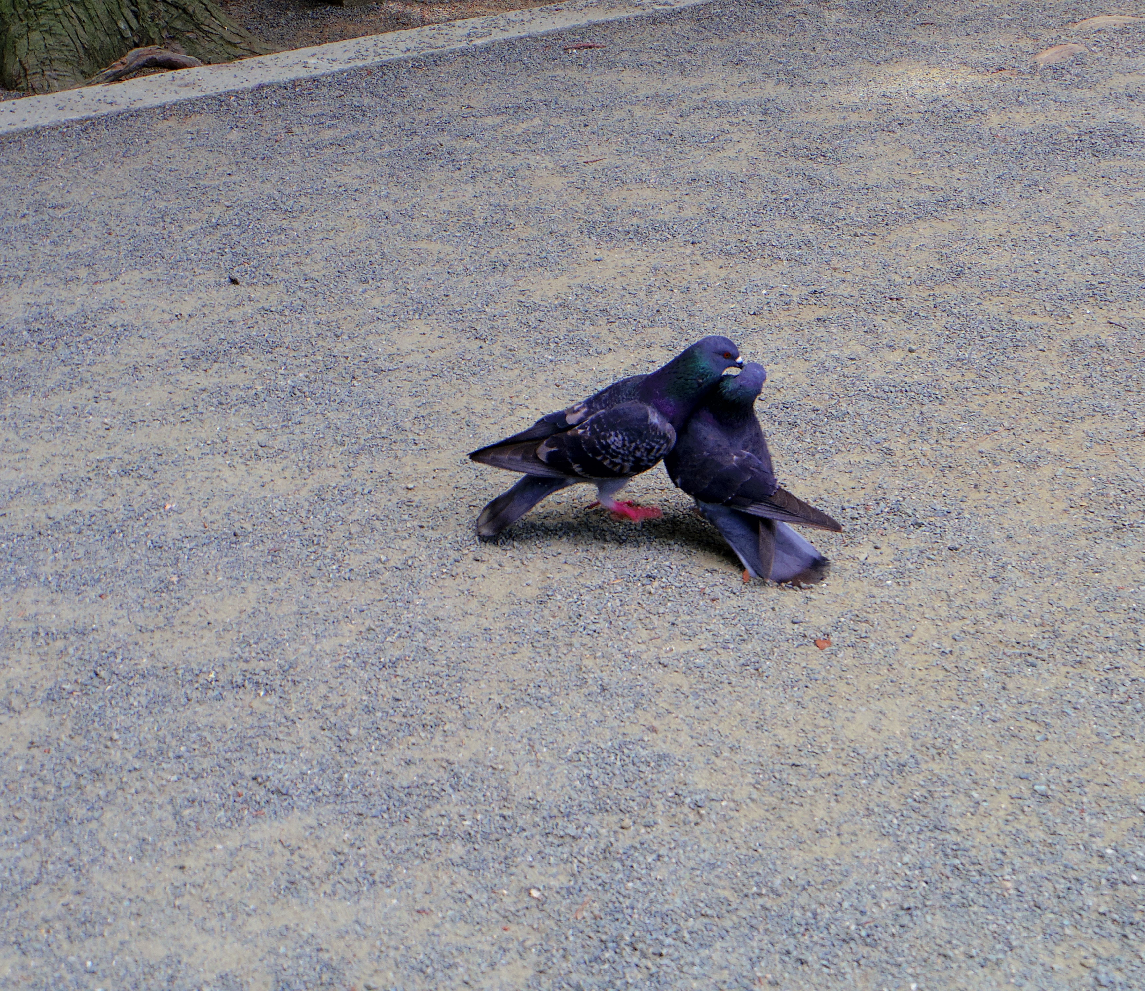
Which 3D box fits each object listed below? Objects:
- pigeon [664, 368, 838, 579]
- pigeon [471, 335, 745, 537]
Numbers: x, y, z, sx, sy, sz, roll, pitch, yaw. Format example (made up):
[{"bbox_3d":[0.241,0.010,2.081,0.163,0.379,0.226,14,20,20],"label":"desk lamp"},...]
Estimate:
[{"bbox_3d":[0.170,-0.050,2.754,0.140,0.215,0.230,-14,28,-27],"label":"pigeon"},{"bbox_3d":[0.045,-0.064,2.795,0.298,0.205,0.120,-6,26,-14],"label":"pigeon"}]

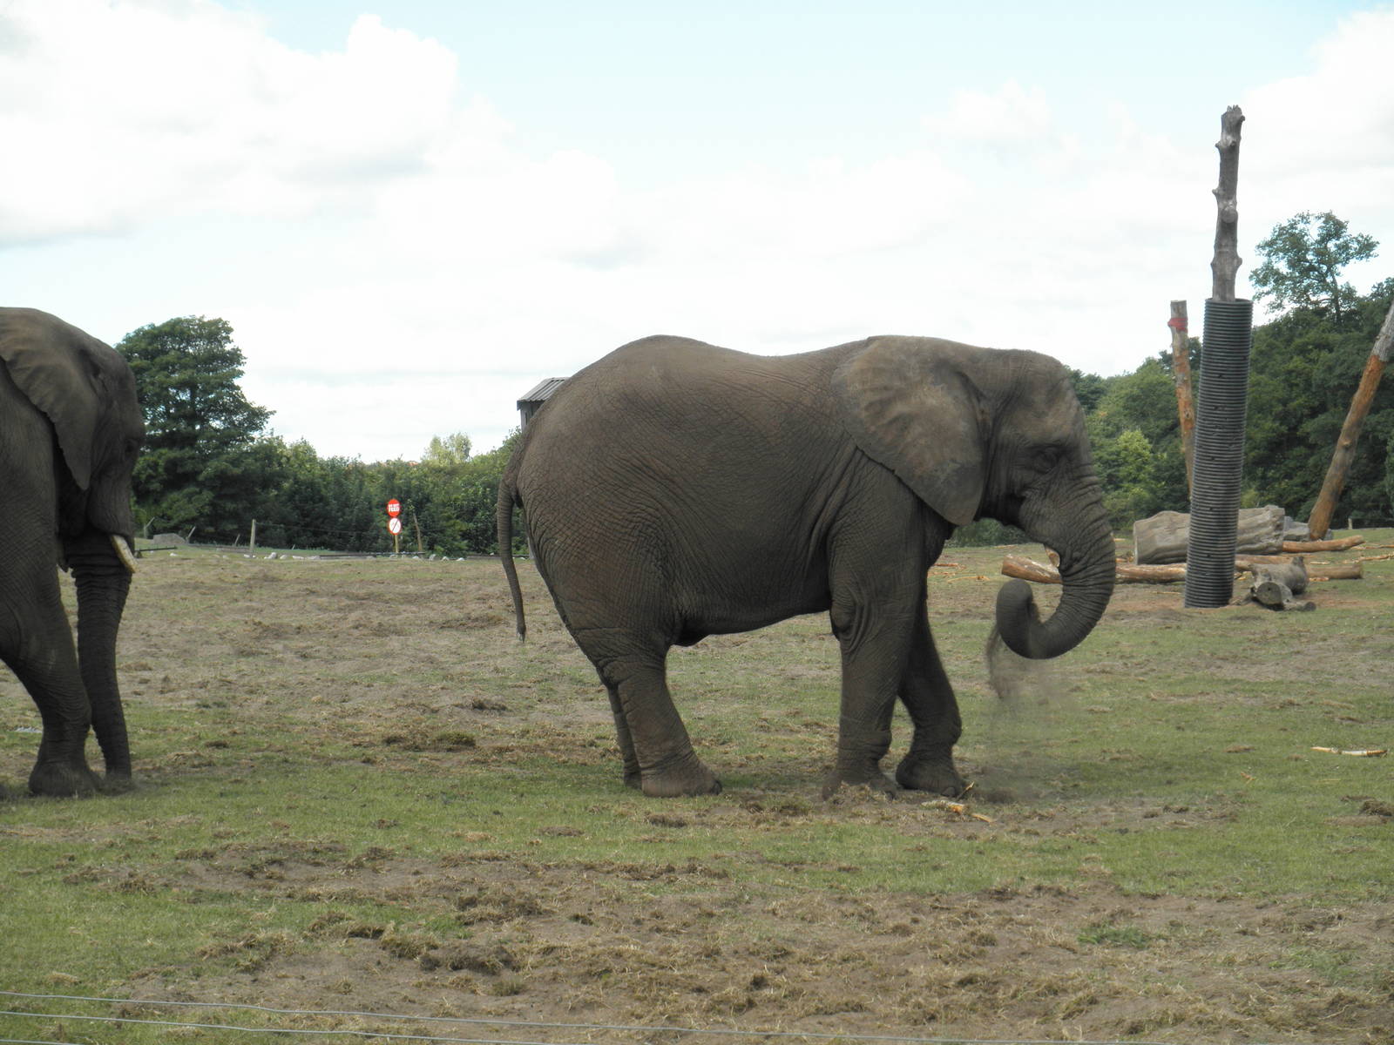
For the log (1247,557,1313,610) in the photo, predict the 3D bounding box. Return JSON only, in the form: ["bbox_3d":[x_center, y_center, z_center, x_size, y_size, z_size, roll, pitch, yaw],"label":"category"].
[{"bbox_3d":[8.035,0.848,40.500,0.650,0.650,2.000,-1,1,18],"label":"log"}]

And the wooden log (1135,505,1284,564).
[{"bbox_3d":[8.724,0.213,50.000,2.600,0.900,0.900,-1,1,1],"label":"wooden log"}]

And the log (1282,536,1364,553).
[{"bbox_3d":[10.952,0.395,52.000,1.900,0.270,0.280,-1,1,-6],"label":"log"}]

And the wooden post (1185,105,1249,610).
[{"bbox_3d":[7.179,-2.273,40.500,0.660,6.950,0.660,2,1,0],"label":"wooden post"}]

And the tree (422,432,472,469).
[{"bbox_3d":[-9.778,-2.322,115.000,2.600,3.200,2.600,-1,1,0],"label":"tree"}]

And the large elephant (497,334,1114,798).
[{"bbox_3d":[0.630,0.252,17.000,3.580,2.640,1.400,-1,1,7],"label":"large elephant"}]

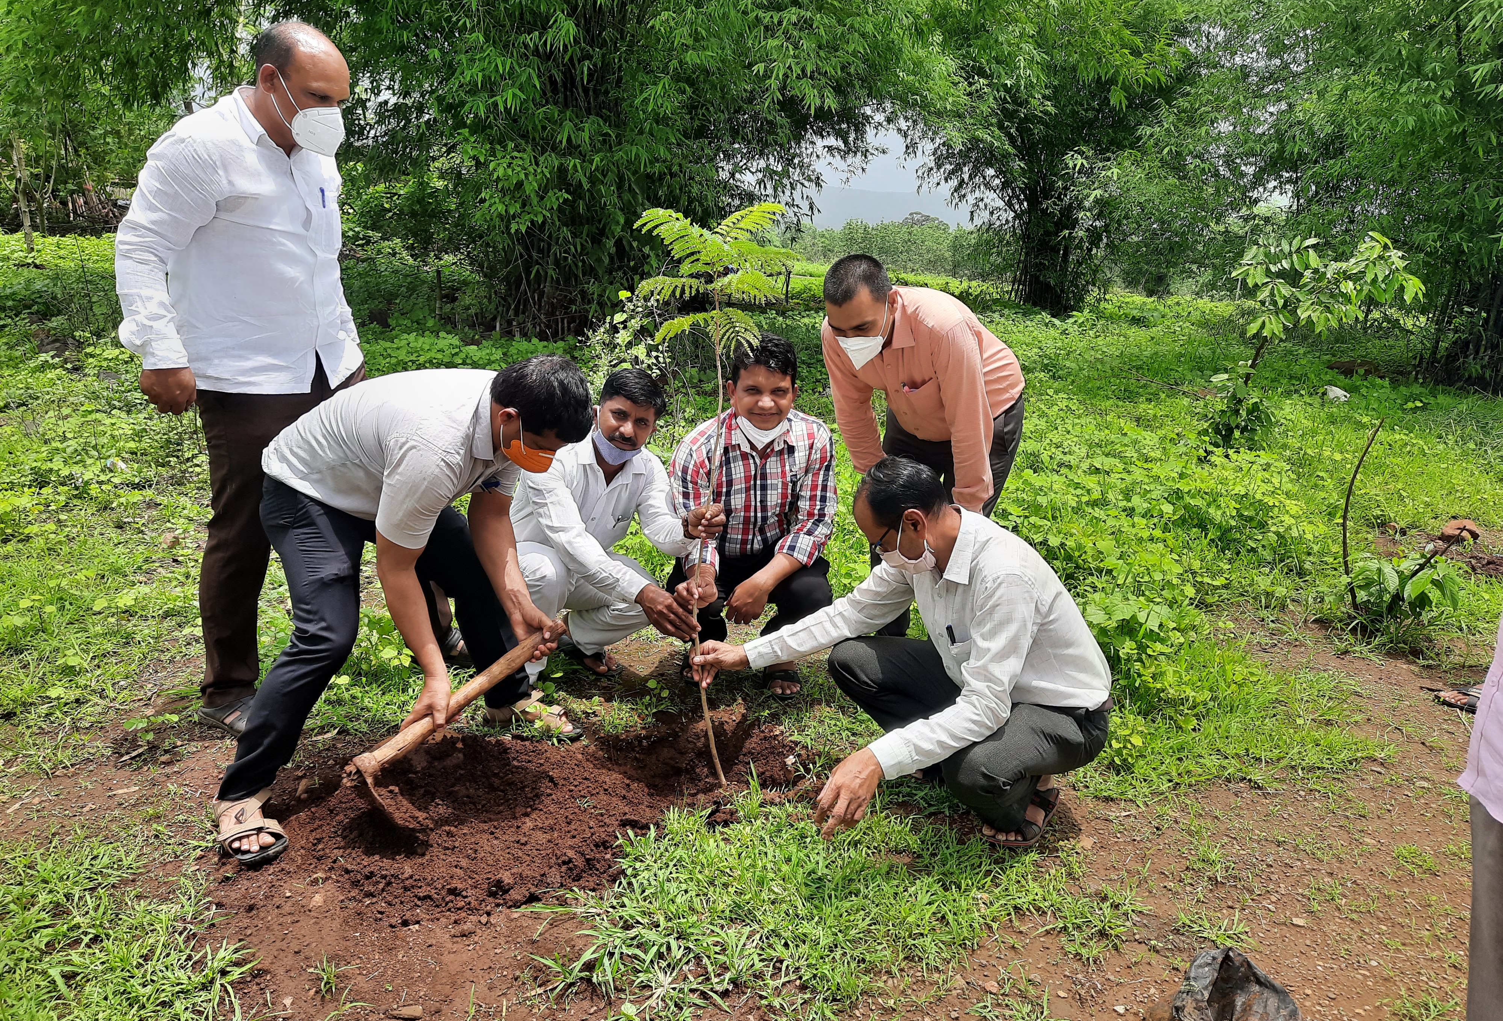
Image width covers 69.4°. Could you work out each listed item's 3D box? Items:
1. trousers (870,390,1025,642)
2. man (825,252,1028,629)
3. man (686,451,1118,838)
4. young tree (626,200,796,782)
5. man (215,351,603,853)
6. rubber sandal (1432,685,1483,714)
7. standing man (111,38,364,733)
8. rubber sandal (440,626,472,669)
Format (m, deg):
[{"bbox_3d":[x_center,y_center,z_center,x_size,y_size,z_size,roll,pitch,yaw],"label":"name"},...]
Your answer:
[{"bbox_3d":[0.560,0.050,3.075,0.460,0.840,0.430,-14,21,-42],"label":"trousers"},{"bbox_3d":[0.477,-0.090,2.943,0.720,1.210,0.520,-14,21,-42],"label":"man"},{"bbox_3d":[0.360,0.269,2.306,0.800,0.860,0.620,-9,18,-29],"label":"man"},{"bbox_3d":[-0.085,0.010,2.358,0.350,1.300,0.360,0,14,0],"label":"young tree"},{"bbox_3d":[-0.720,0.166,2.339,0.820,1.040,0.740,11,19,33],"label":"man"},{"bbox_3d":[2.010,0.485,2.947,0.270,0.090,0.100,7,17,23],"label":"rubber sandal"},{"bbox_3d":[-1.116,-0.314,2.777,0.580,1.720,0.630,6,17,20],"label":"standing man"},{"bbox_3d":[-0.870,0.403,3.225,0.280,0.100,0.100,9,18,29],"label":"rubber sandal"}]

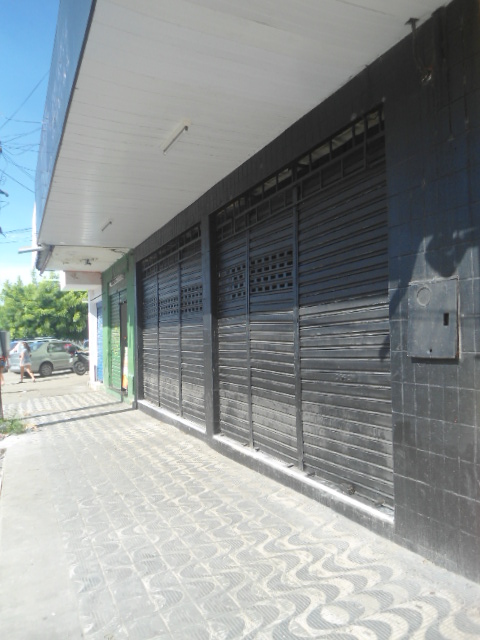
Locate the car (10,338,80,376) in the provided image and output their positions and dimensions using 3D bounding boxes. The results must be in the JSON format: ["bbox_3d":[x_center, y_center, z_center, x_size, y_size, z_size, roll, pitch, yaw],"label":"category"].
[{"bbox_3d":[-9.413,1.889,24.030,1.720,1.620,4.250,-2,-2,20],"label":"car"}]

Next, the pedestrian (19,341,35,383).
[{"bbox_3d":[-8.368,1.662,18.930,0.600,1.620,0.460,-1,-2,-9],"label":"pedestrian"}]

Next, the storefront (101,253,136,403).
[{"bbox_3d":[-3.341,0.252,13.569,0.300,3.681,4.543,0,-2,-25],"label":"storefront"}]

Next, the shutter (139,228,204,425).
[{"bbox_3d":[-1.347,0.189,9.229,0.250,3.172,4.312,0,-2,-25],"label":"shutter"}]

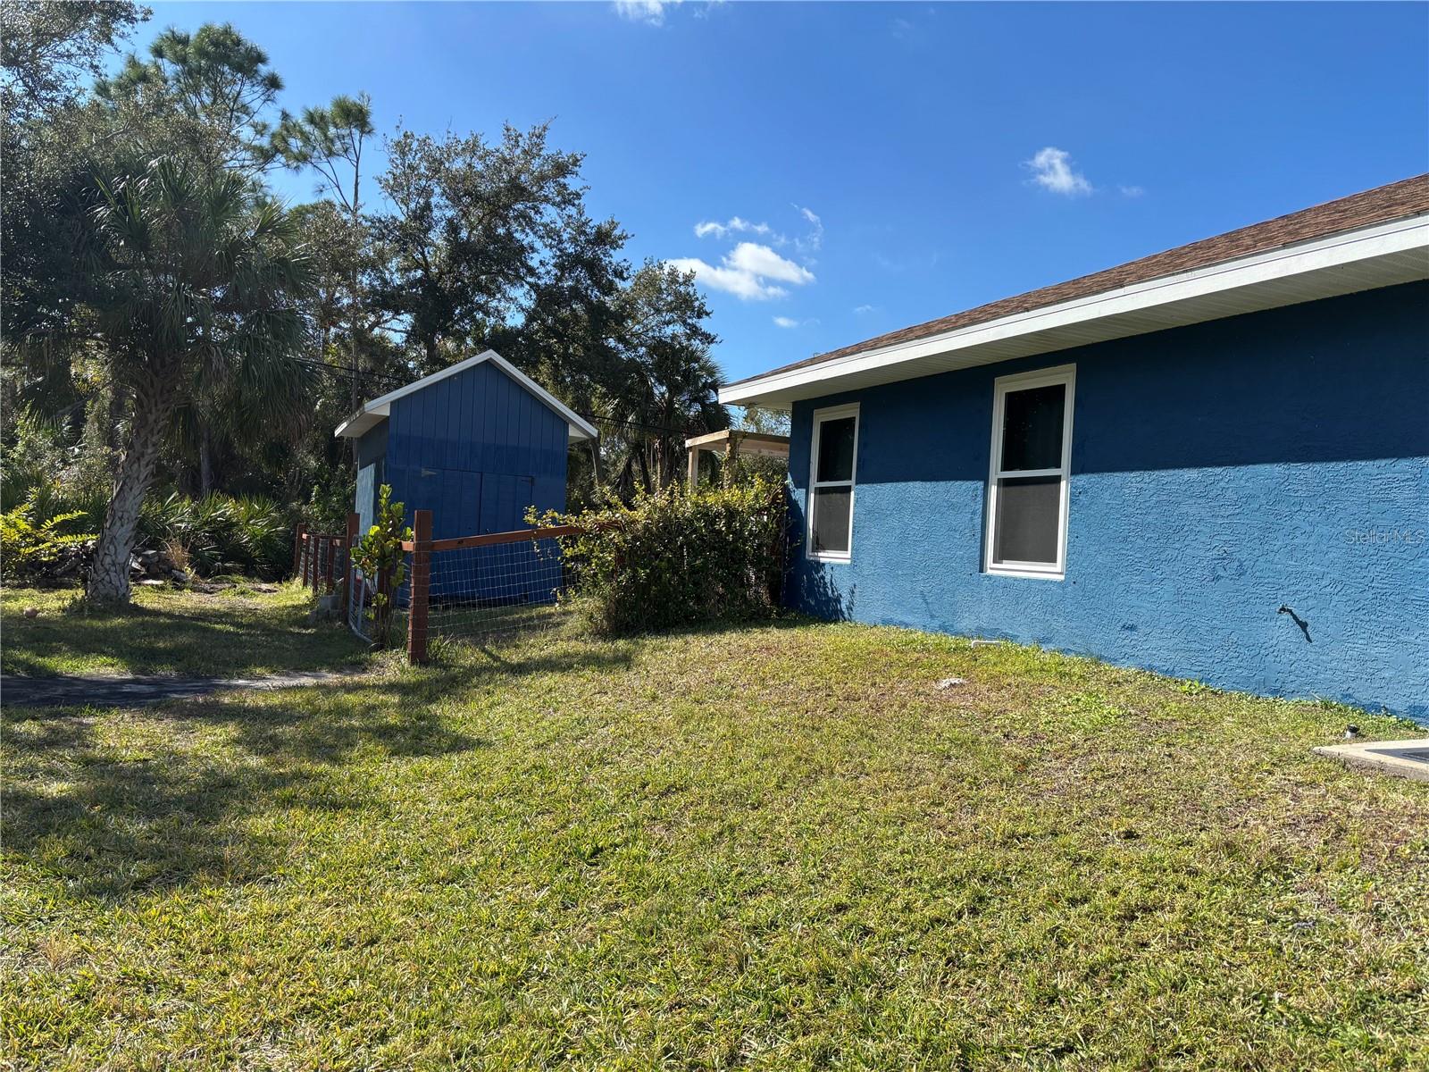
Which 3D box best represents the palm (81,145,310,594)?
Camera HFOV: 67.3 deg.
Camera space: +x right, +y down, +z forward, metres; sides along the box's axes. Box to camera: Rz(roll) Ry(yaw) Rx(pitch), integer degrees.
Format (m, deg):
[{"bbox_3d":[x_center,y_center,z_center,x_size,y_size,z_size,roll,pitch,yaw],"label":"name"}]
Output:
[{"bbox_3d":[-7.264,-2.191,15.100,3.000,6.200,3.000,4,0,-24],"label":"palm"}]

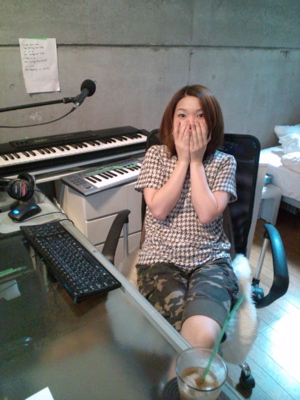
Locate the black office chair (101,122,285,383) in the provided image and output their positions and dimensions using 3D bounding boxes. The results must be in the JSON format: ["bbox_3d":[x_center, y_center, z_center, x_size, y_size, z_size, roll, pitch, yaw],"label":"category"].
[{"bbox_3d":[0.181,0.268,1.373,0.630,0.975,0.650,5,25,10],"label":"black office chair"}]

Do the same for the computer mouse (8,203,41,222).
[{"bbox_3d":[-0.493,0.052,1.274,0.065,0.037,0.112,17,30,31],"label":"computer mouse"}]

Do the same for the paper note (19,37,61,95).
[{"bbox_3d":[-0.604,-0.745,1.804,0.195,0.276,0.005,-15,29,-30],"label":"paper note"}]

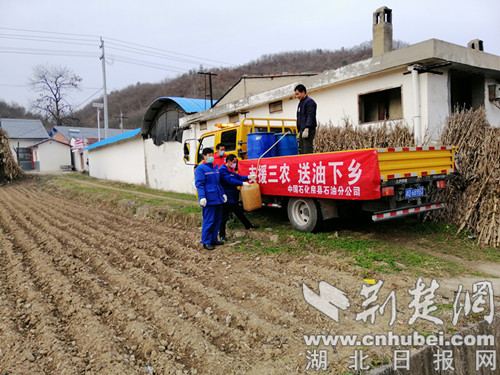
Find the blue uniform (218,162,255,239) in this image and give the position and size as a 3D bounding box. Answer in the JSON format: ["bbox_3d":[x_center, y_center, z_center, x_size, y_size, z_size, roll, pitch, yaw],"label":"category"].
[{"bbox_3d":[-0.235,0.244,6.800,0.580,1.360,0.480,-1,3,24],"label":"blue uniform"}]

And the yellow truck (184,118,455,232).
[{"bbox_3d":[0.946,-0.395,8.086,2.120,2.180,5.750,-5,4,-36],"label":"yellow truck"}]

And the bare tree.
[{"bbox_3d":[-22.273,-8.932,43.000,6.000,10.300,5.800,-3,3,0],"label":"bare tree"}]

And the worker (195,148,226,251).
[{"bbox_3d":[-0.660,0.203,6.350,0.520,1.710,0.340,-4,3,-27],"label":"worker"}]

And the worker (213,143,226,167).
[{"bbox_3d":[-0.593,-0.106,7.950,0.500,1.680,0.330,-4,3,-20],"label":"worker"}]

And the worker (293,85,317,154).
[{"bbox_3d":[1.023,-1.005,6.800,0.340,1.720,0.460,-4,3,-27],"label":"worker"}]

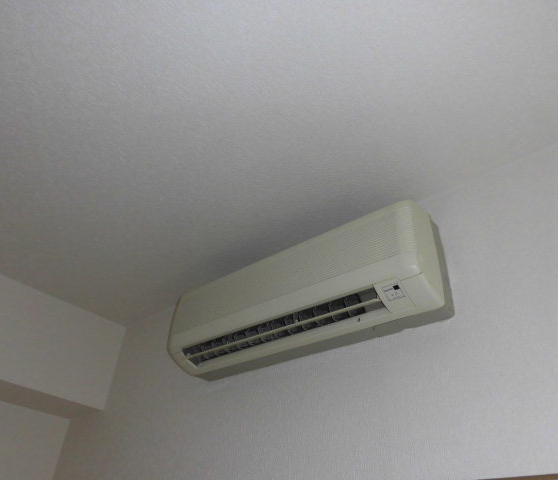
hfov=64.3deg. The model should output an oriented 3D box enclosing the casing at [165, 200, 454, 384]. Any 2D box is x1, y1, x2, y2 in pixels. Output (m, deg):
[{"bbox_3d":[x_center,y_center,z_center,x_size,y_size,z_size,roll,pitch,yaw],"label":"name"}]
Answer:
[{"bbox_3d":[0.033,0.159,1.202,0.795,0.264,0.179,-25,-45,33],"label":"casing"}]

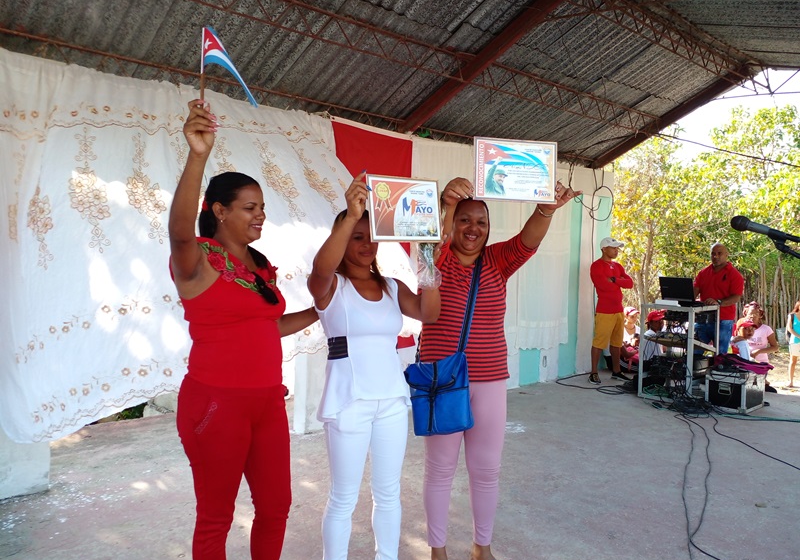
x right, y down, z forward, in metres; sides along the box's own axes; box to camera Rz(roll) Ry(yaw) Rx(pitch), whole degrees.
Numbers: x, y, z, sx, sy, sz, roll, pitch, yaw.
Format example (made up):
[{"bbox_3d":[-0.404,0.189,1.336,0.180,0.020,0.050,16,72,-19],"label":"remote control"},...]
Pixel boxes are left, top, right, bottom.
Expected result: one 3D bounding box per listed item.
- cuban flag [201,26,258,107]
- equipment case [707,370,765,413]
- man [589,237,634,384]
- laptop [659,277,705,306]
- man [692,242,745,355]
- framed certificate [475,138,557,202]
[{"bbox_3d":[-0.590,-0.742,2.170,0.190,0.265,0.080,1,2,-6],"label":"cuban flag"},{"bbox_3d":[3.298,1.075,6.135,0.510,0.320,0.360,-1,2,-40],"label":"equipment case"},{"bbox_3d":[2.480,0.335,7.320,0.490,1.680,0.360,-1,3,-41],"label":"man"},{"bbox_3d":[2.985,0.113,6.605,0.290,0.255,0.355,-1,3,-42],"label":"laptop"},{"bbox_3d":[3.630,0.410,7.100,0.550,1.670,0.390,2,2,36],"label":"man"},{"bbox_3d":[0.448,-0.423,2.420,0.338,0.245,0.020,2,-3,-9],"label":"framed certificate"}]

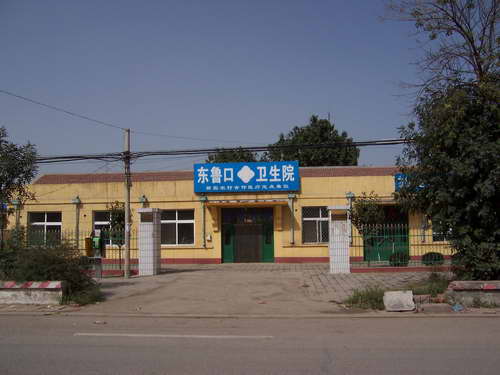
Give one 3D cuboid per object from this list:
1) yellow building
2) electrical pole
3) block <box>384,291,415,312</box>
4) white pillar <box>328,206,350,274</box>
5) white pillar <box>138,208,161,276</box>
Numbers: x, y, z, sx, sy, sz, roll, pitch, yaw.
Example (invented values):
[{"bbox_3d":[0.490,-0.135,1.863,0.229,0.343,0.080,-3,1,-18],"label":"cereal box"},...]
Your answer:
[{"bbox_3d":[-1.058,1.689,27.083,22.721,4.750,7.000,-1,-5,6],"label":"yellow building"},{"bbox_3d":[-4.411,0.497,17.320,0.200,5.500,0.200,-2,-5,6],"label":"electrical pole"},{"bbox_3d":[3.094,2.359,9.927,0.570,0.360,0.420,-1,-5,6],"label":"block"},{"bbox_3d":[3.326,1.963,17.872,0.700,2.520,0.640,-1,-5,8],"label":"white pillar"},{"bbox_3d":[-3.734,2.044,17.983,0.620,2.520,0.620,-1,-5,9],"label":"white pillar"}]

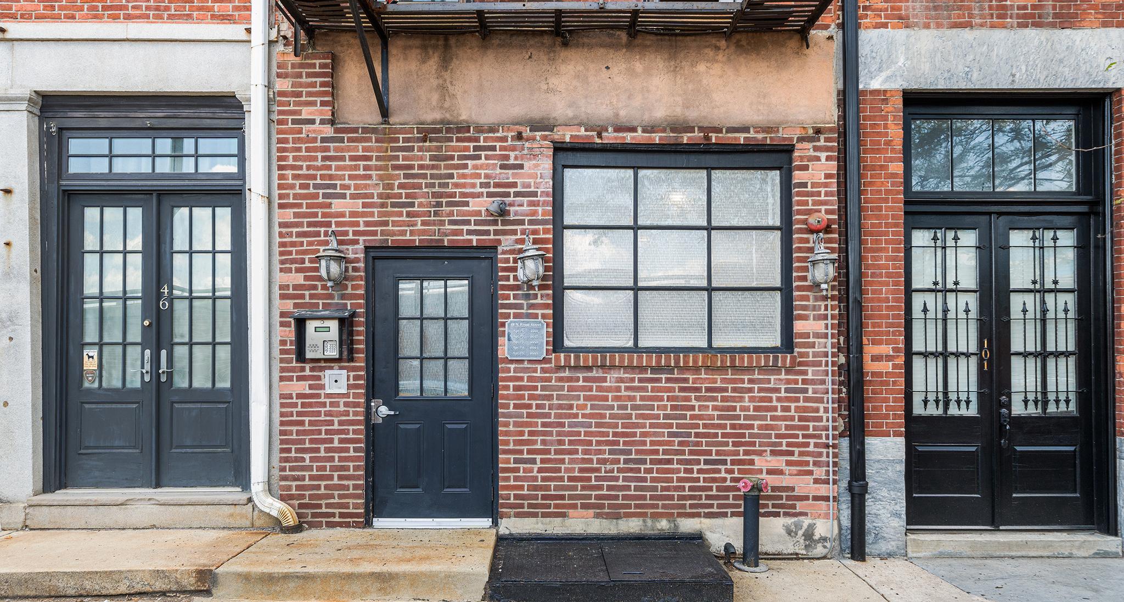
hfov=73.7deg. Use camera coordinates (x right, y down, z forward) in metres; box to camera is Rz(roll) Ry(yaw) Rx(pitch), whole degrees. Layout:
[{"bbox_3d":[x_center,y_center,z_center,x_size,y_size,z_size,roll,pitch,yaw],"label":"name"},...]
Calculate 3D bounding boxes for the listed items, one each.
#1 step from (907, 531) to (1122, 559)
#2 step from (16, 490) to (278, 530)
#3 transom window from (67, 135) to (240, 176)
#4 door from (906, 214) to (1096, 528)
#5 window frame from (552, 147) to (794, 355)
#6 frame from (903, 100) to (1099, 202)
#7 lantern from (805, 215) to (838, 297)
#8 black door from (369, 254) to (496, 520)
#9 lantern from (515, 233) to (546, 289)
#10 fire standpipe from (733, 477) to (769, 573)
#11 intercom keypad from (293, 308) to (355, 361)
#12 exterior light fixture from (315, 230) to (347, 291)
[{"bbox_3d":[3.394,1.857,5.750,1.623,0.154,0.250,0,-1,0],"label":"step"},{"bbox_3d":[-3.125,1.593,5.730,1.810,0.245,0.260,0,-1,0],"label":"step"},{"bbox_3d":[-3.169,-1.122,5.838,1.342,0.320,0.060,0,-1,0],"label":"transom window"},{"bbox_3d":[3.379,0.538,5.840,1.509,2.435,0.100,0,-1,0],"label":"door"},{"bbox_3d":[0.832,-0.334,5.701,1.753,1.433,0.080,0,-1,0],"label":"window frame"},{"bbox_3d":[3.395,-1.165,5.860,1.540,0.793,0.100,0,-1,0],"label":"frame"},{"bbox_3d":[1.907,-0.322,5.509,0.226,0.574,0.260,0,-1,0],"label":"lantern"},{"bbox_3d":[-0.974,0.663,5.689,0.946,2.017,0.070,0,-1,0],"label":"black door"},{"bbox_3d":[-0.221,-0.288,5.487,0.218,0.429,0.270,0,-1,0],"label":"lantern"},{"bbox_3d":[1.373,1.619,5.465,0.240,0.653,0.250,0,-1,0],"label":"fire standpipe"},{"bbox_3d":[-1.768,0.258,5.572,0.423,0.390,0.185,0,-1,0],"label":"intercom keypad"},{"bbox_3d":[-1.677,-0.290,5.475,0.229,0.447,0.270,0,-1,0],"label":"exterior light fixture"}]

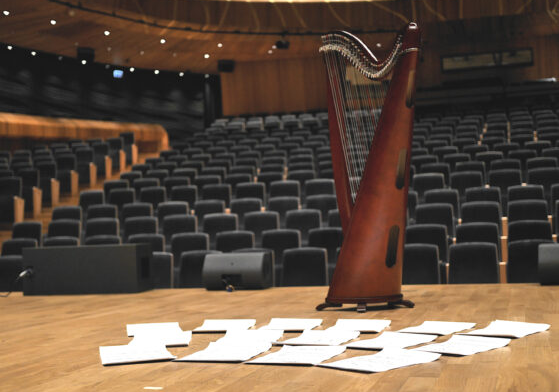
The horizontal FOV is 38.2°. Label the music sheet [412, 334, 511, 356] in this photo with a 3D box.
[{"bbox_3d":[0.736,0.606,3.270,0.279,0.020,0.369,-4,-4,41],"label":"music sheet"}]

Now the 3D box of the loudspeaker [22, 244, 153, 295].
[{"bbox_3d":[-1.831,0.710,7.824,1.134,0.450,0.450,-3,-3,14],"label":"loudspeaker"}]

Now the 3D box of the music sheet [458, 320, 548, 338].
[{"bbox_3d":[0.823,0.487,2.928,0.214,0.016,0.303,-3,-3,39],"label":"music sheet"}]

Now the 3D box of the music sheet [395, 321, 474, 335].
[{"bbox_3d":[0.744,0.636,3.867,0.279,0.020,0.369,-4,-4,35],"label":"music sheet"}]

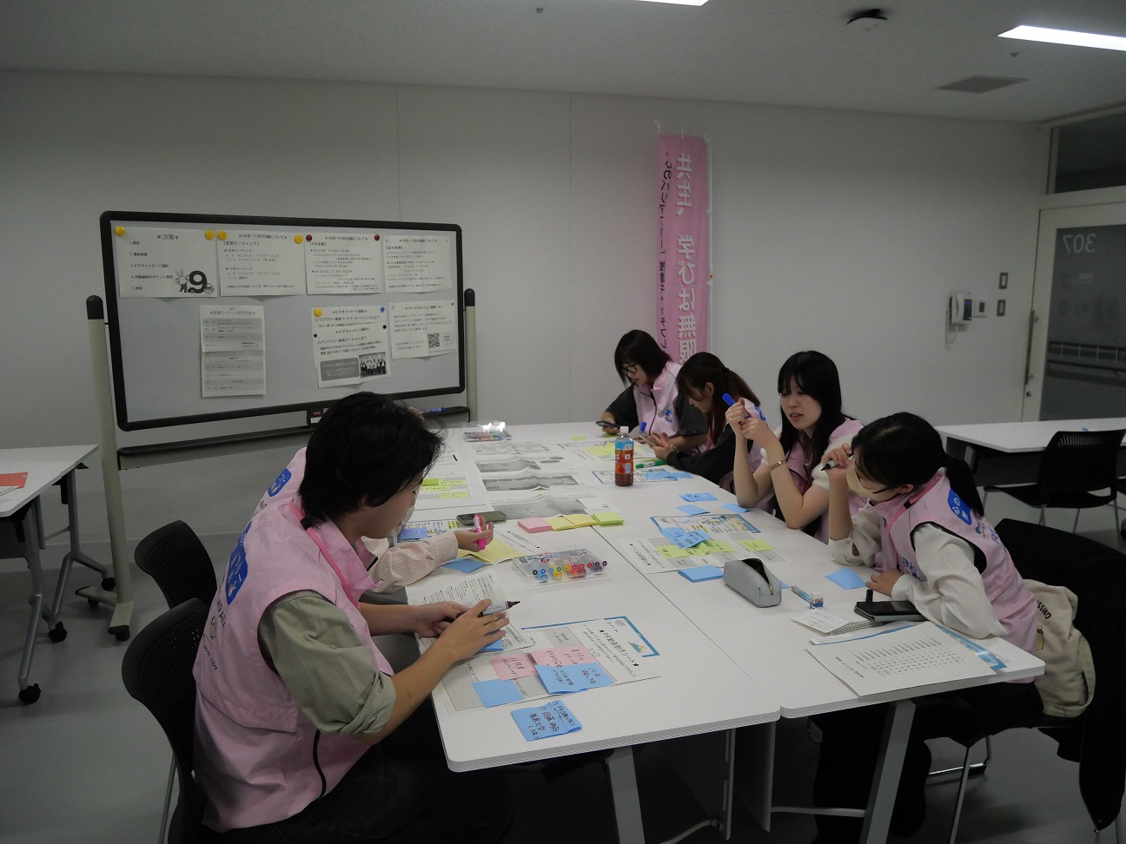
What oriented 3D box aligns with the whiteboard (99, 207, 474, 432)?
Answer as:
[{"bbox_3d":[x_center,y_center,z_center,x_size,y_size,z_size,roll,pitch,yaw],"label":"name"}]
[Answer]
[{"bbox_3d":[-1.248,-0.519,3.910,1.820,0.940,0.050,-9,13,-41],"label":"whiteboard"}]

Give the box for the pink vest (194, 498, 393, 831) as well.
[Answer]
[{"bbox_3d":[-0.581,0.456,1.648,0.340,0.610,0.470,9,4,-27],"label":"pink vest"}]

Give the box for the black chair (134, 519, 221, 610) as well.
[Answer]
[{"bbox_3d":[-0.880,0.715,2.260,0.530,0.790,0.500,-2,10,-8],"label":"black chair"}]

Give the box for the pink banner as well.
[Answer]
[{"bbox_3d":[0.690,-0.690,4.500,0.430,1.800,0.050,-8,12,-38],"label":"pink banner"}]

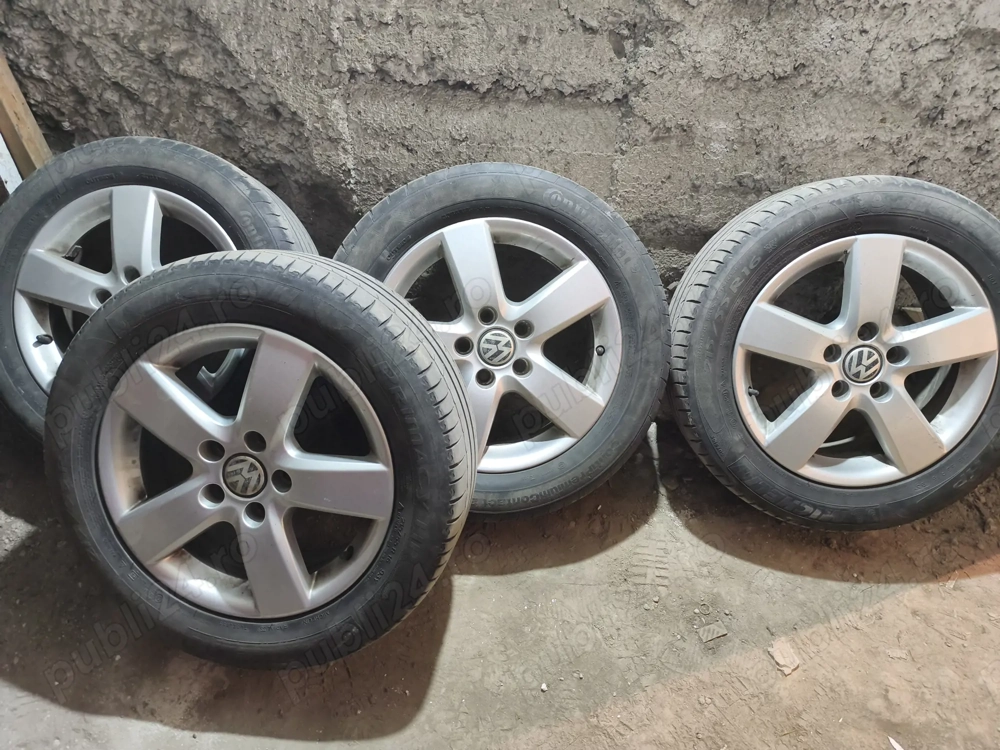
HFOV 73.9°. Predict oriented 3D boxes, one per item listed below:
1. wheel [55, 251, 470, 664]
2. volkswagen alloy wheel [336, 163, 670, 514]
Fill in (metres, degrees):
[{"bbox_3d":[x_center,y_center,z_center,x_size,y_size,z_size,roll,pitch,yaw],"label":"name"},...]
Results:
[{"bbox_3d":[-0.357,0.130,1.049,0.643,0.643,0.224,6,11,5],"label":"wheel"},{"bbox_3d":[-0.013,-0.060,1.257,0.643,0.643,0.224,-3,10,-5],"label":"volkswagen alloy wheel"}]

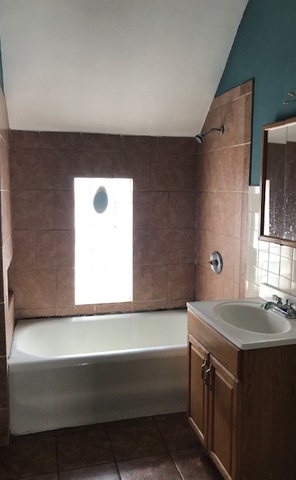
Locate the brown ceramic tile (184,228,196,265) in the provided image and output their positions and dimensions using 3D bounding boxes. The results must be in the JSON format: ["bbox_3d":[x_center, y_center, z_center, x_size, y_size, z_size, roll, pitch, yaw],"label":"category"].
[{"bbox_3d":[0.363,0.048,3.373,0.089,0.309,0.015,-1,8,-15],"label":"brown ceramic tile"}]

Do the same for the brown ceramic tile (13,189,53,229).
[{"bbox_3d":[-0.883,-0.231,2.991,0.308,0.309,0.015,-1,8,-15],"label":"brown ceramic tile"}]

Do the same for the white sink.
[{"bbox_3d":[0.512,0.449,1.971,0.351,0.135,0.517,-1,7,-15],"label":"white sink"}]

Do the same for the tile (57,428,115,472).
[{"bbox_3d":[-0.371,1.216,2.261,0.314,0.015,0.320,-1,8,-15],"label":"tile"}]

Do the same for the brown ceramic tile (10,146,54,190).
[{"bbox_3d":[-0.866,-0.539,2.920,0.304,0.304,0.010,-1,6,-16],"label":"brown ceramic tile"}]

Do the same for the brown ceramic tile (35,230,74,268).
[{"bbox_3d":[-0.724,0.071,3.023,0.299,0.304,0.010,-1,6,-16],"label":"brown ceramic tile"}]

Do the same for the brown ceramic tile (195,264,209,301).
[{"bbox_3d":[0.452,0.376,3.281,0.015,0.309,0.288,-1,8,-15],"label":"brown ceramic tile"}]

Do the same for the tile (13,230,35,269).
[{"bbox_3d":[-0.945,0.075,2.962,0.152,0.304,0.010,-1,6,-16],"label":"tile"}]

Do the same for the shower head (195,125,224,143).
[{"bbox_3d":[0.435,-0.766,2.808,0.225,0.134,0.072,-1,8,-15],"label":"shower head"}]

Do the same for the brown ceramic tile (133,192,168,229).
[{"bbox_3d":[0.025,-0.245,3.197,0.300,0.307,0.015,-1,7,-15],"label":"brown ceramic tile"}]

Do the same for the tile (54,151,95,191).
[{"bbox_3d":[-0.570,-0.545,3.002,0.304,0.304,0.010,-1,6,-16],"label":"tile"}]

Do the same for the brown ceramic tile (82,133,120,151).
[{"bbox_3d":[-0.369,-0.763,3.036,0.304,0.118,0.010,-1,6,-16],"label":"brown ceramic tile"}]

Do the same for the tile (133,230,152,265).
[{"bbox_3d":[-0.049,0.061,3.214,0.153,0.307,0.015,-1,7,-15],"label":"tile"}]

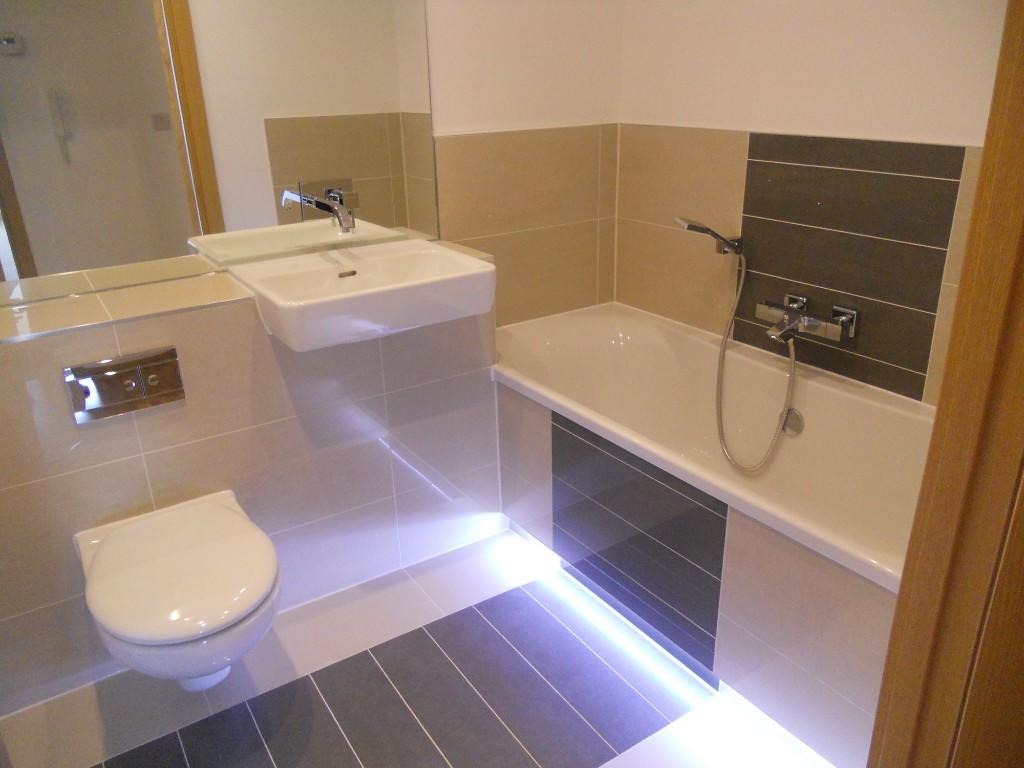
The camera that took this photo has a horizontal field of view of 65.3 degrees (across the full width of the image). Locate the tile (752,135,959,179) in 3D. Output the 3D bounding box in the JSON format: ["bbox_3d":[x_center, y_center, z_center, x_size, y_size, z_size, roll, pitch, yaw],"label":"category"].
[{"bbox_3d":[0.828,-0.573,1.987,0.012,0.075,0.603,-15,25,-30],"label":"tile"}]

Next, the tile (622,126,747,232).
[{"bbox_3d":[0.511,-0.634,2.468,0.010,0.300,0.550,-15,25,-30],"label":"tile"}]

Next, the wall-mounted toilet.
[{"bbox_3d":[-0.687,0.528,1.717,0.352,0.350,0.530,-15,25,-30],"label":"wall-mounted toilet"}]

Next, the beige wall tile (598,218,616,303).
[{"bbox_3d":[0.327,-0.427,2.775,0.077,0.302,0.010,-15,25,-30],"label":"beige wall tile"}]

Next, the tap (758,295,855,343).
[{"bbox_3d":[0.748,-0.166,2.098,0.175,0.077,0.265,-15,25,-30],"label":"tap"}]

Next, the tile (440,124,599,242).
[{"bbox_3d":[0.033,-0.634,2.509,0.609,0.305,0.012,-15,25,-30],"label":"tile"}]

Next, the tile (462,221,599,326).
[{"bbox_3d":[0.041,-0.352,2.620,0.609,0.300,0.012,-15,25,-30],"label":"tile"}]

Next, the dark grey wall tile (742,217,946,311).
[{"bbox_3d":[0.831,-0.322,2.076,0.010,0.151,0.599,-15,25,-30],"label":"dark grey wall tile"}]

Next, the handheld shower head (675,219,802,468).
[{"bbox_3d":[0.643,-0.097,2.267,0.220,0.725,0.330,-15,25,-30],"label":"handheld shower head"}]

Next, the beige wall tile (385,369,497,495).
[{"bbox_3d":[-0.189,0.129,2.259,0.347,0.304,0.012,-15,25,-30],"label":"beige wall tile"}]

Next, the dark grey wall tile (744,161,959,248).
[{"bbox_3d":[0.831,-0.467,2.029,0.012,0.154,0.603,-15,25,-30],"label":"dark grey wall tile"}]

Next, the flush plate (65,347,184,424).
[{"bbox_3d":[-0.834,0.002,1.737,0.226,0.128,0.014,-15,25,-30],"label":"flush plate"}]

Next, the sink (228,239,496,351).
[{"bbox_3d":[-0.382,-0.231,2.057,0.562,0.139,0.445,-15,25,-30],"label":"sink"}]

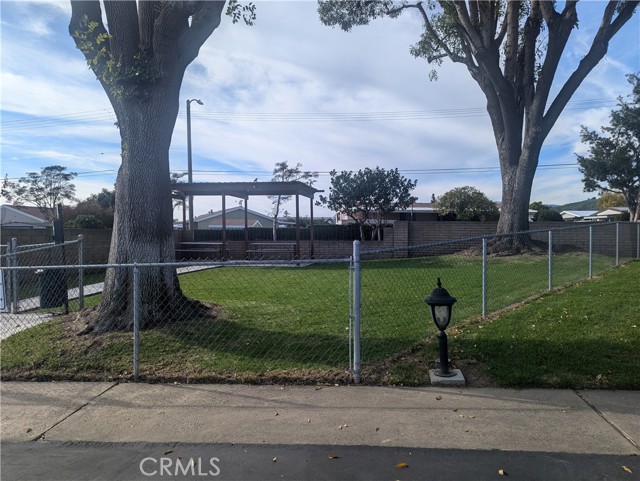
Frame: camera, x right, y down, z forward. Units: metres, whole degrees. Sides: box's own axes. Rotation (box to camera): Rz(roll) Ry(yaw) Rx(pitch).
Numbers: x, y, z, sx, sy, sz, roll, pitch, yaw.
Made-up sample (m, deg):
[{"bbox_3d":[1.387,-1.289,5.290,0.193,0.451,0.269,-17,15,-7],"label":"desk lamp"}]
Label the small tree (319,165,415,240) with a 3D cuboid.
[{"bbox_3d":[2.080,-1.550,19.400,4.100,3.400,3.800,0,2,9],"label":"small tree"}]

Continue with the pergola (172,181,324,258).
[{"bbox_3d":[-3.350,-0.680,17.900,6.100,3.000,3.200,0,2,9],"label":"pergola"}]

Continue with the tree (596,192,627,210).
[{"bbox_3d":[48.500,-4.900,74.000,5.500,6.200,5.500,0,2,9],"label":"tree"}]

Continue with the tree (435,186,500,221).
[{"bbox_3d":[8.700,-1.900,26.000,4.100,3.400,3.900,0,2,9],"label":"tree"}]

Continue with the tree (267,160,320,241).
[{"bbox_3d":[-1.180,-1.700,19.800,2.200,3.700,2.200,0,2,9],"label":"tree"}]

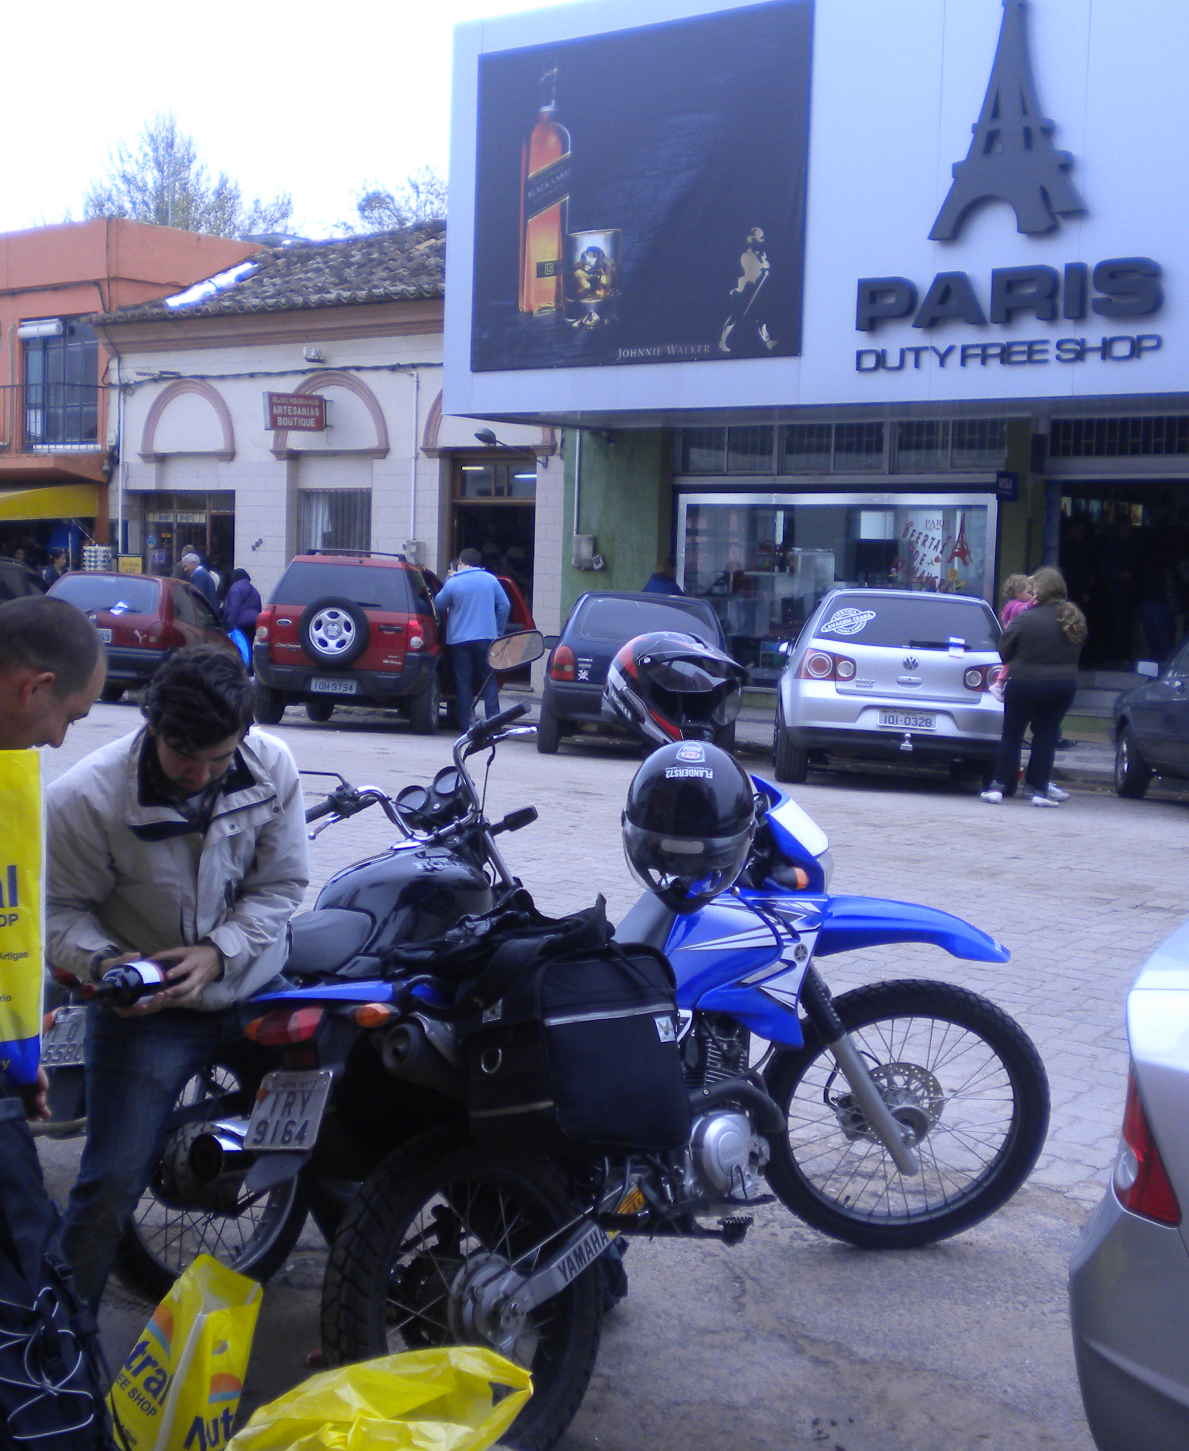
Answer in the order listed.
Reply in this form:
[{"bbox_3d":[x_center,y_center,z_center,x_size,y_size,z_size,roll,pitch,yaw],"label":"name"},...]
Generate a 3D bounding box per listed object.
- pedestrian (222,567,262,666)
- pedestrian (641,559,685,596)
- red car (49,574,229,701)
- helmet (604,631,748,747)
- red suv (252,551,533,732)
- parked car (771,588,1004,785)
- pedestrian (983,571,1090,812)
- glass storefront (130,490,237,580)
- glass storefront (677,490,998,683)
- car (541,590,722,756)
[{"bbox_3d":[-4.896,-1.377,27.060,0.420,1.570,0.500,5,5,35],"label":"pedestrian"},{"bbox_3d":[0.817,-1.087,23.068,0.340,1.760,0.500,-3,6,-45],"label":"pedestrian"},{"bbox_3d":[-4.967,-0.947,21.882,1.650,1.420,3.820,3,2,1],"label":"red car"},{"bbox_3d":[0.195,-0.078,4.720,0.350,0.265,0.250,32,19,28],"label":"helmet"},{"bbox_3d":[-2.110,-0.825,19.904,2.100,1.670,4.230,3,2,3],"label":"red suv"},{"bbox_3d":[2.312,-0.274,15.340,1.735,1.457,4.200,4,1,5],"label":"parked car"},{"bbox_3d":[3.039,-0.281,13.396,0.530,1.609,0.450,-2,5,-37],"label":"pedestrian"},{"bbox_3d":[-5.991,-2.108,28.256,2.342,2.538,0.300,5,6,38],"label":"glass storefront"},{"bbox_3d":[2.573,-1.465,21.440,4.053,2.160,0.200,5,6,38],"label":"glass storefront"},{"bbox_3d":[0.417,-0.466,17.383,1.610,1.410,3.730,3,1,2],"label":"car"}]

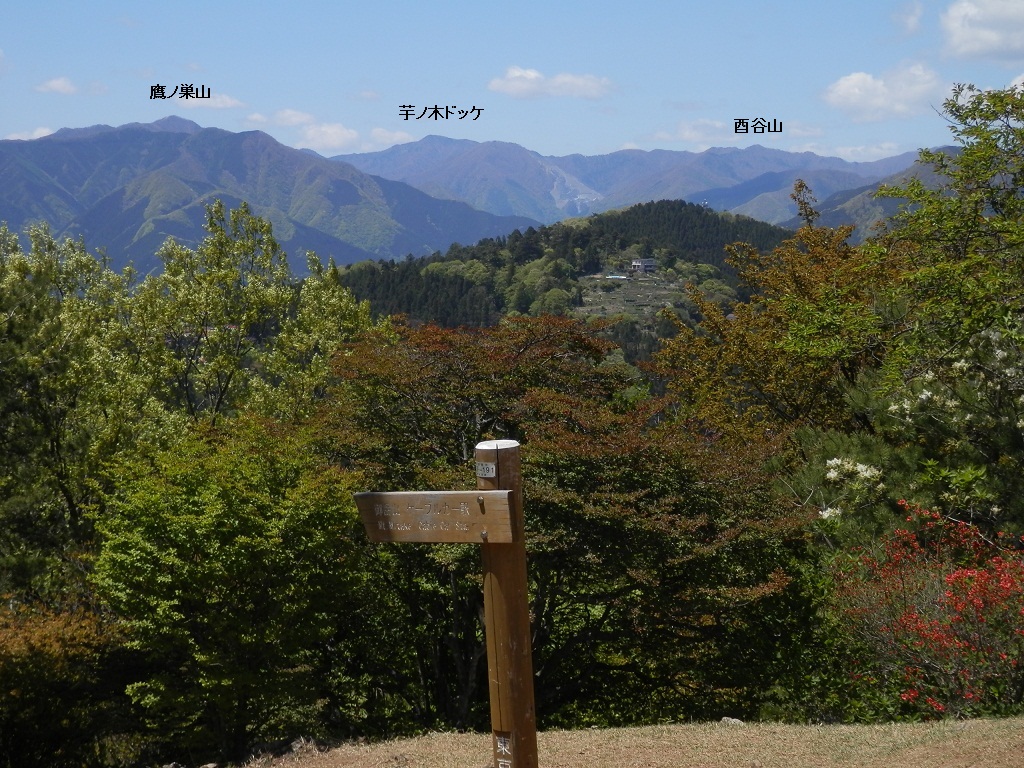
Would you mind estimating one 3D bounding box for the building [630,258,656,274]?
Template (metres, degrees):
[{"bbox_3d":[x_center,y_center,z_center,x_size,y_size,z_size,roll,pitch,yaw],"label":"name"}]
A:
[{"bbox_3d":[104.535,-93.298,1545.000,11.500,11.500,15.000,4,6,42],"label":"building"}]

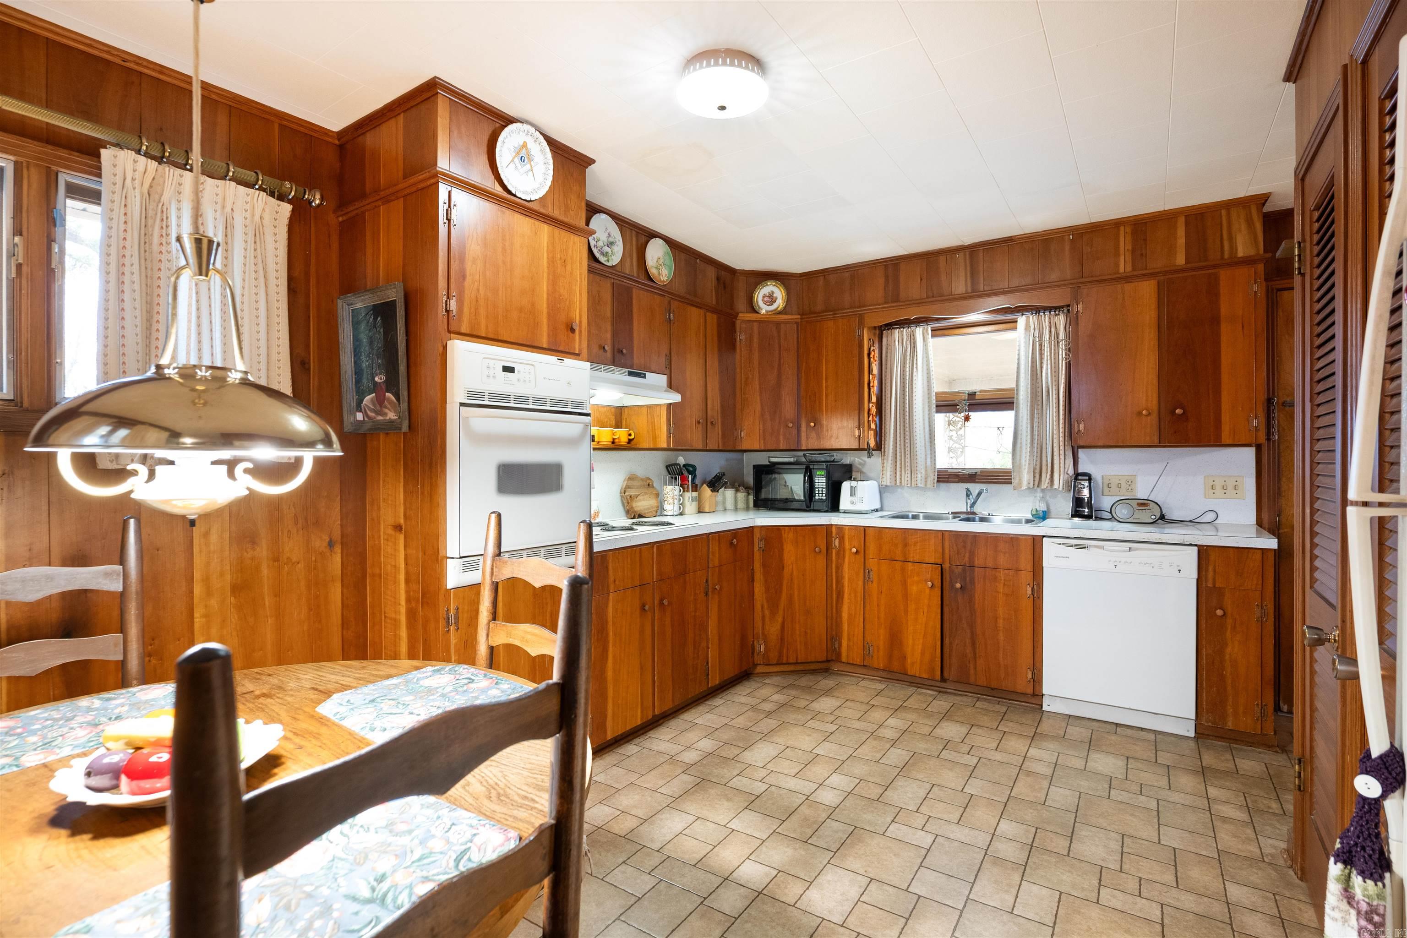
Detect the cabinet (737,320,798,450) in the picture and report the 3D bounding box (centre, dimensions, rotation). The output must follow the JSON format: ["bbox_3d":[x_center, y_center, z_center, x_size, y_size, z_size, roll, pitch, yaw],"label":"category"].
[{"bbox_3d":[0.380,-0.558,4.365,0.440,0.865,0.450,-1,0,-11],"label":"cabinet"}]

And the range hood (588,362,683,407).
[{"bbox_3d":[-0.537,-0.442,3.207,0.425,0.165,0.870,0,1,34],"label":"range hood"}]

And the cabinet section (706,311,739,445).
[{"bbox_3d":[-0.005,-0.551,4.101,0.310,0.848,0.335,0,1,36],"label":"cabinet section"}]

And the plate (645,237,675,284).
[{"bbox_3d":[-0.226,-1.101,3.311,0.030,0.242,0.242,-7,-4,34],"label":"plate"}]

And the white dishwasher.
[{"bbox_3d":[2.118,0.774,3.201,0.604,0.856,0.600,0,1,34],"label":"white dishwasher"}]

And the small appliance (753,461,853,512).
[{"bbox_3d":[0.673,0.122,4.236,0.534,0.304,0.390,0,0,33],"label":"small appliance"}]

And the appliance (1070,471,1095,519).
[{"bbox_3d":[2.110,0.158,3.478,0.106,0.262,0.120,0,1,34],"label":"appliance"}]

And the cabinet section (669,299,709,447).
[{"bbox_3d":[-0.211,-0.544,3.816,0.310,0.848,0.368,0,1,36],"label":"cabinet section"}]

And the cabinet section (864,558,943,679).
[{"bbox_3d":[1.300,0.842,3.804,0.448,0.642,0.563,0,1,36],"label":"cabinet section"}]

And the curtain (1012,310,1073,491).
[{"bbox_3d":[1.950,-0.392,3.609,0.305,1.032,0.070,0,0,33],"label":"curtain"}]

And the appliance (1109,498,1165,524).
[{"bbox_3d":[2.296,0.223,3.315,0.228,0.137,0.120,0,1,34],"label":"appliance"}]

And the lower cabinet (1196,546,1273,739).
[{"bbox_3d":[2.477,0.750,2.977,0.265,0.810,0.590,0,0,33],"label":"lower cabinet"}]

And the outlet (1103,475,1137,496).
[{"bbox_3d":[2.301,0.094,3.456,0.160,0.116,0.012,0,1,34],"label":"outlet"}]

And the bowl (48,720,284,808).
[{"bbox_3d":[-0.831,0.470,0.980,0.283,0.045,0.283,0,1,34],"label":"bowl"}]

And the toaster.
[{"bbox_3d":[1.046,0.191,4.136,0.195,0.205,0.265,0,1,34],"label":"toaster"}]

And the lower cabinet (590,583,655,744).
[{"bbox_3d":[-0.576,0.834,2.868,0.580,0.630,0.400,0,0,34],"label":"lower cabinet"}]

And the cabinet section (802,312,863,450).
[{"bbox_3d":[0.922,-0.561,4.236,0.425,0.862,0.310,0,1,36],"label":"cabinet section"}]

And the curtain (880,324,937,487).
[{"bbox_3d":[1.317,-0.403,4.033,0.360,1.045,0.090,0,1,34],"label":"curtain"}]

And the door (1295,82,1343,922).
[{"bbox_3d":[1.653,0.166,1.652,0.036,2.070,0.400,0,0,35],"label":"door"}]

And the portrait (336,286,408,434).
[{"bbox_3d":[-1.137,-0.366,2.147,0.410,0.485,0.035,0,2,34],"label":"portrait"}]

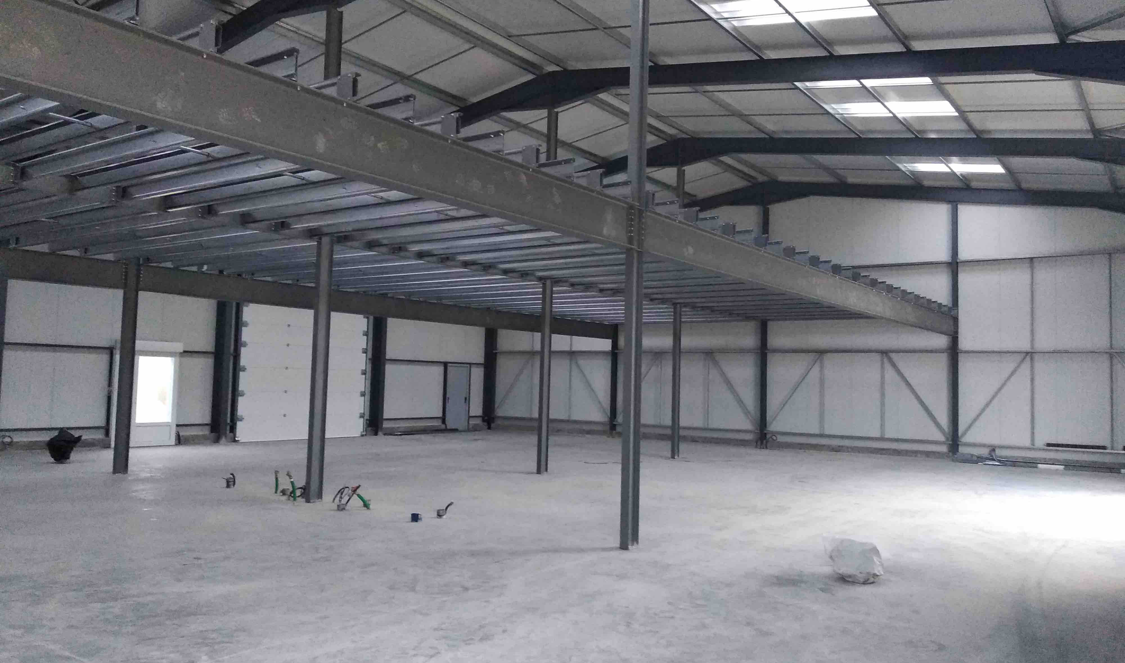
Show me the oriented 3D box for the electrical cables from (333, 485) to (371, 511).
[{"bbox_3d":[-2.740,2.166,10.978,0.490,0.280,0.260,2,-3,-14],"label":"electrical cables"}]

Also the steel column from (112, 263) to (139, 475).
[{"bbox_3d":[-7.213,0.576,13.987,0.105,3.535,0.200,-1,-4,36],"label":"steel column"}]

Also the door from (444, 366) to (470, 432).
[{"bbox_3d":[-3.372,2.146,27.268,0.080,2.126,1.067,-1,-4,36],"label":"door"}]

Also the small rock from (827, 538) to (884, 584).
[{"bbox_3d":[2.689,2.089,7.747,0.460,0.360,0.420,0,-3,19],"label":"small rock"}]

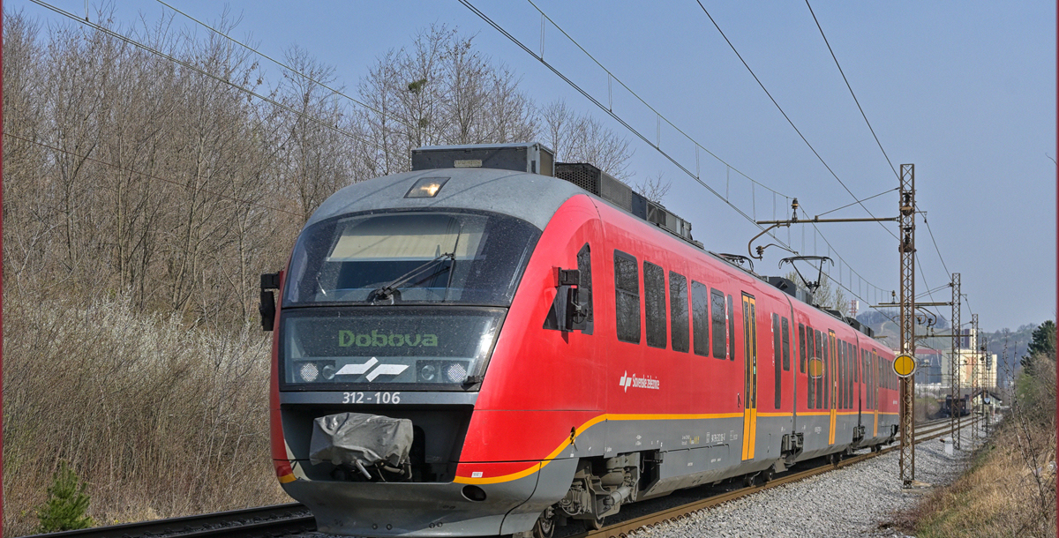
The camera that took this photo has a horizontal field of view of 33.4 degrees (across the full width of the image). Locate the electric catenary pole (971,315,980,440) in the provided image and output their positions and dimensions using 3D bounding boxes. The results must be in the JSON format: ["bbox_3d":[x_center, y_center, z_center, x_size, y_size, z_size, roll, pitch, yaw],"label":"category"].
[{"bbox_3d":[28.564,6.894,113.000,0.370,8.100,0.370,-1,-3,16],"label":"electric catenary pole"}]

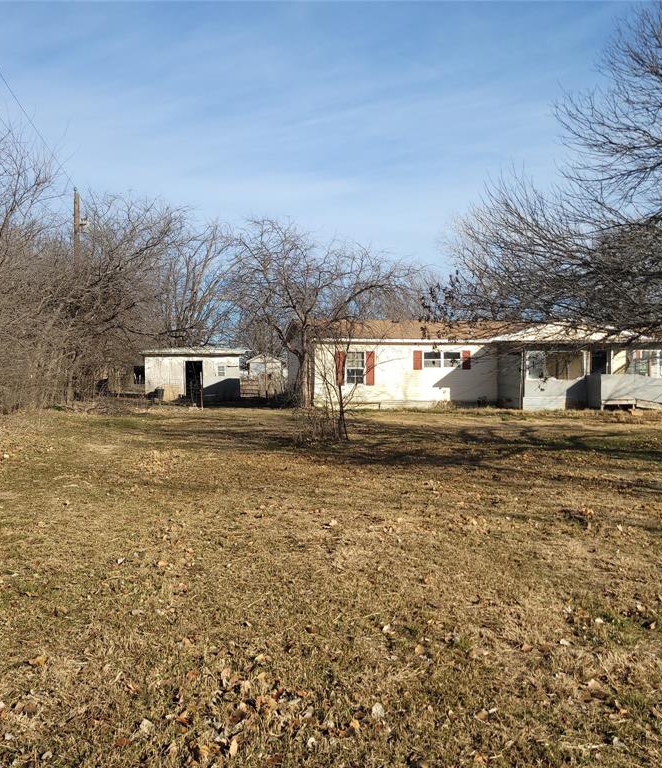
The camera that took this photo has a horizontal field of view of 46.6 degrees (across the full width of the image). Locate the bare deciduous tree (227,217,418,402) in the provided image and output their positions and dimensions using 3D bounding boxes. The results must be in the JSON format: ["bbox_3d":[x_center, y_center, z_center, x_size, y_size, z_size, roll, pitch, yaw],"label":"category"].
[{"bbox_3d":[-0.379,-3.020,33.128,8.000,8.200,7.300,0,1,0],"label":"bare deciduous tree"}]

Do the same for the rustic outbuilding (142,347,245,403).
[{"bbox_3d":[-7.369,-0.531,41.245,5.300,2.800,4.200,0,1,-10],"label":"rustic outbuilding"}]

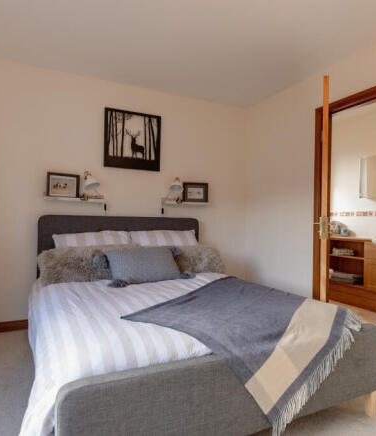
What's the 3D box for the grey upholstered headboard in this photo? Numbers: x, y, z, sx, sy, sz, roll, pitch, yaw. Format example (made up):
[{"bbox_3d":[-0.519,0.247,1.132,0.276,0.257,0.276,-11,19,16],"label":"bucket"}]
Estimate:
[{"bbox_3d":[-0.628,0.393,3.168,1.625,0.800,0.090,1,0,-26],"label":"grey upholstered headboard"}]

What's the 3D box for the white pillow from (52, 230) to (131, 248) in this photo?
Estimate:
[{"bbox_3d":[-0.829,0.311,2.755,0.700,0.150,0.480,1,45,-26],"label":"white pillow"}]

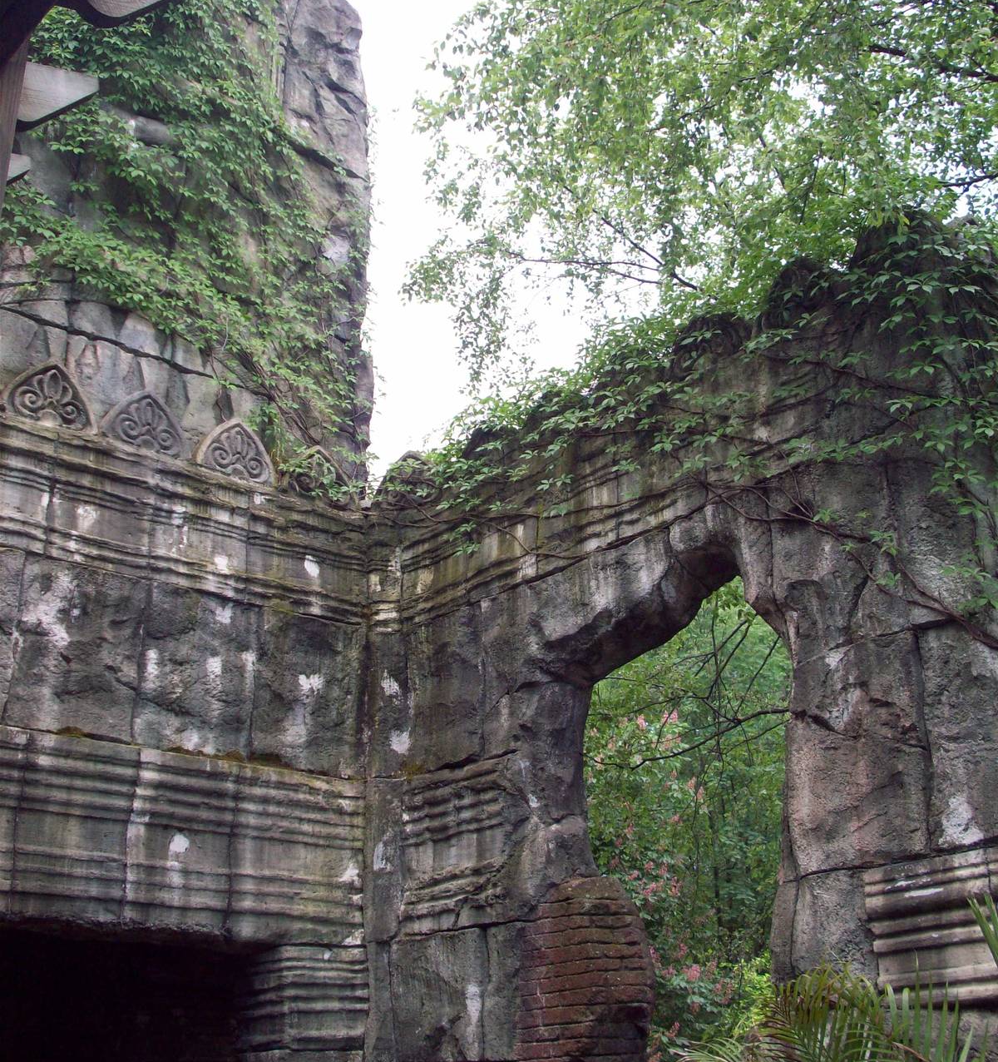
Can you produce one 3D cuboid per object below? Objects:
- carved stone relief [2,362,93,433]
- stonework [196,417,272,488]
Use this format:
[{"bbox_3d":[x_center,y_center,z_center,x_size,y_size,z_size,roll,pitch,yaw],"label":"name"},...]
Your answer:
[{"bbox_3d":[-2.301,-0.687,7.295,0.463,0.361,0.090,15,-27,-35],"label":"carved stone relief"},{"bbox_3d":[-1.475,-0.447,7.898,0.480,0.336,0.090,15,-27,-35],"label":"stonework"}]

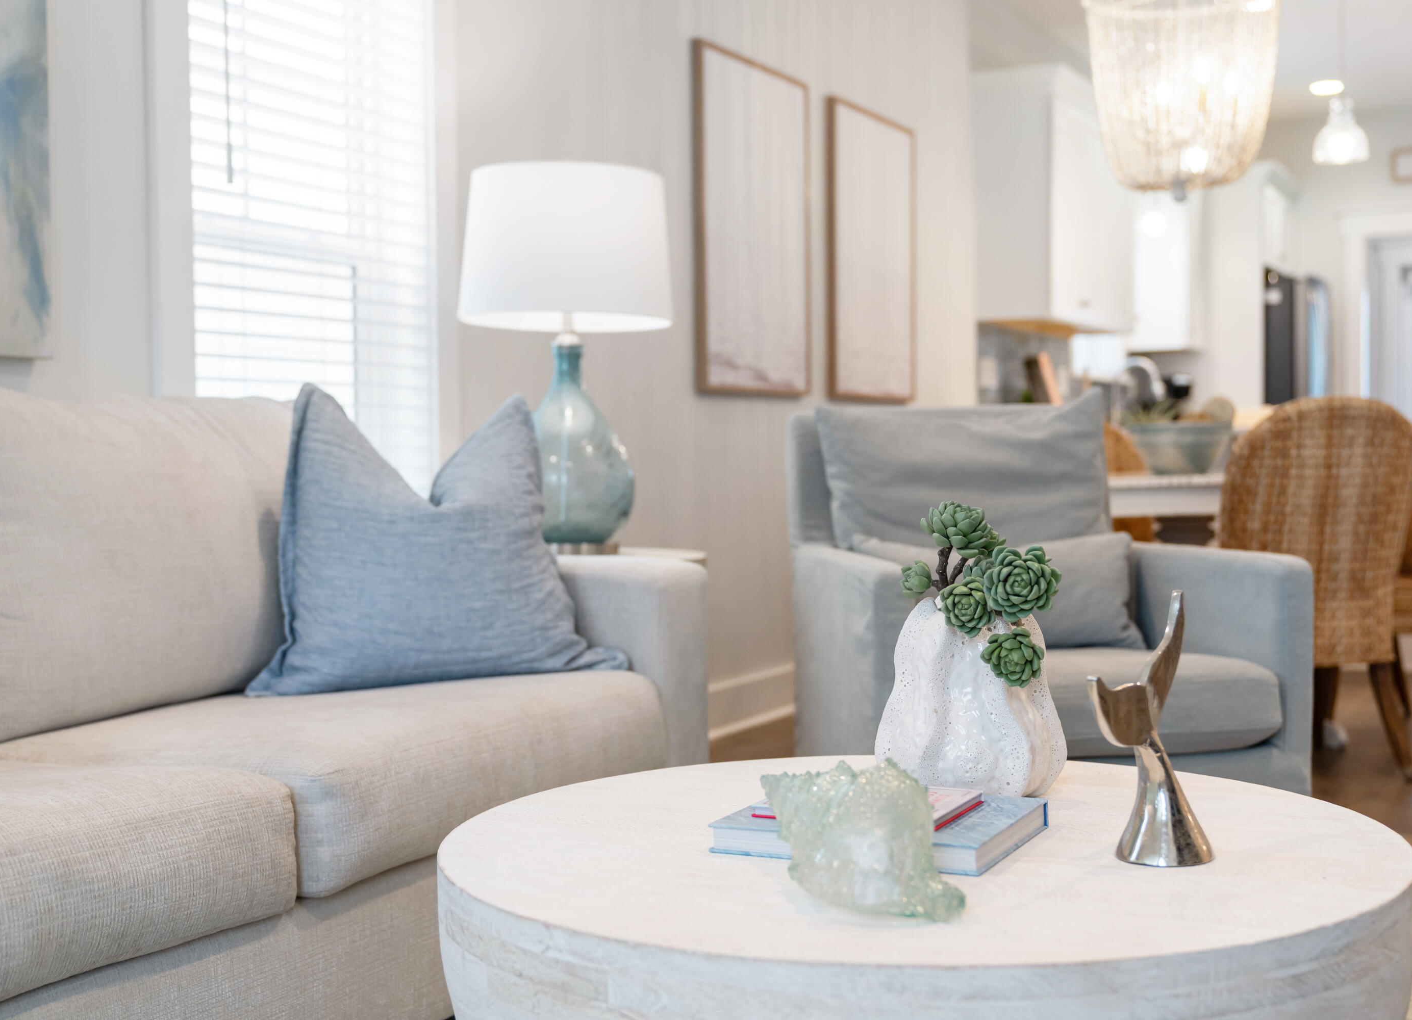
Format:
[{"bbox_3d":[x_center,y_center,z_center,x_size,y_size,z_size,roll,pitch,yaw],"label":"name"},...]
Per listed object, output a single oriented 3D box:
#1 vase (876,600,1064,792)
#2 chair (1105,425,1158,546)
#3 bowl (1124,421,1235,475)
[{"bbox_3d":[0.337,0.235,2.170,0.243,0.236,0.225,0,2,0],"label":"vase"},{"bbox_3d":[1.339,0.157,5.719,0.510,0.970,0.580,-1,2,-10],"label":"chair"},{"bbox_3d":[1.470,-0.184,5.300,0.340,0.160,0.340,0,2,0],"label":"bowl"}]

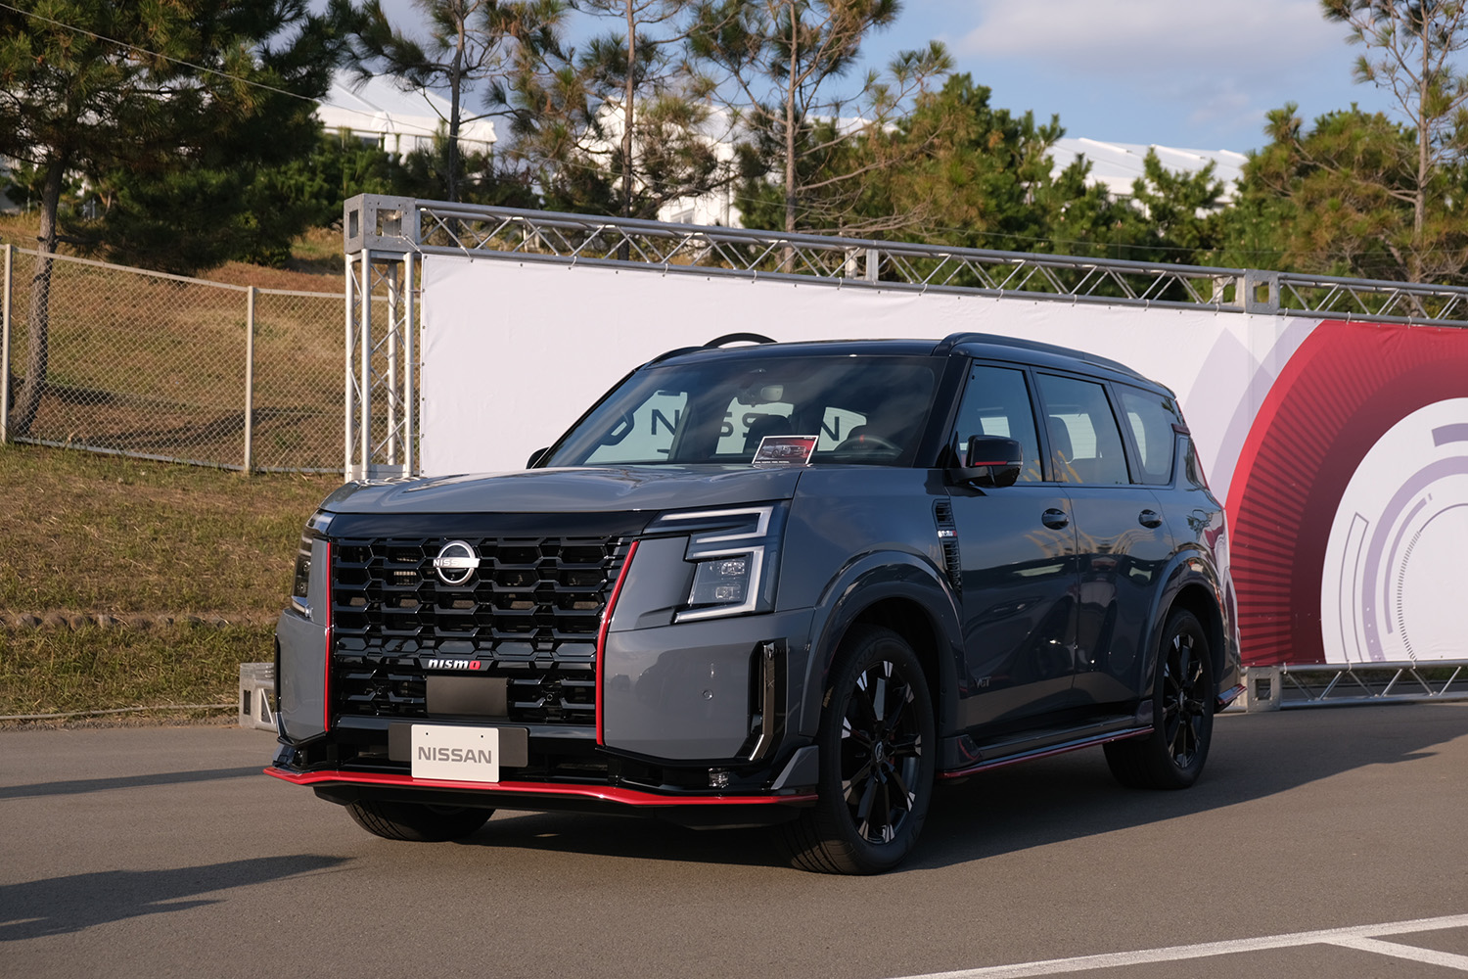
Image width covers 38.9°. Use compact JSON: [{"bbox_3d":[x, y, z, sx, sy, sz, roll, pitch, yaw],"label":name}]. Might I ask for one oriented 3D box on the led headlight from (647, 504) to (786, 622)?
[{"bbox_3d":[-0.052,0.220,6.226,0.335,0.375,0.310,-1,-3,30],"label":"led headlight"}]

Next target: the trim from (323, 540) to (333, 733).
[{"bbox_3d":[-1.311,0.473,6.714,0.090,0.612,0.110,-1,-3,30],"label":"trim"}]

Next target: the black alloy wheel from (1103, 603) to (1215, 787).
[{"bbox_3d":[1.921,0.940,9.436,0.285,0.822,0.826,-1,-3,30],"label":"black alloy wheel"}]

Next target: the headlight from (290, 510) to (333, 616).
[{"bbox_3d":[-1.395,0.247,7.010,0.335,0.375,0.310,-1,-3,30],"label":"headlight"}]

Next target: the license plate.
[{"bbox_3d":[-0.854,0.808,6.366,0.330,0.165,0.012,-1,-3,30],"label":"license plate"}]

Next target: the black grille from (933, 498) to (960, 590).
[{"bbox_3d":[0.734,0.205,7.210,0.040,0.335,0.220,-1,-3,30],"label":"black grille"}]

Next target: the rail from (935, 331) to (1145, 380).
[{"bbox_3d":[1.355,-0.538,8.928,0.095,0.165,2.400,-1,-3,30],"label":"rail"}]

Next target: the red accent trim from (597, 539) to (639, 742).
[{"bbox_3d":[-0.344,0.453,6.149,0.090,0.612,0.110,-1,-3,30],"label":"red accent trim"}]

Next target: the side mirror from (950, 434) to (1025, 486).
[{"bbox_3d":[0.889,-0.096,7.317,0.240,0.195,0.220,-1,-3,30],"label":"side mirror"}]

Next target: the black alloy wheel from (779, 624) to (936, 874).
[{"bbox_3d":[0.370,0.835,6.783,0.285,0.822,0.826,-1,-3,30],"label":"black alloy wheel"}]

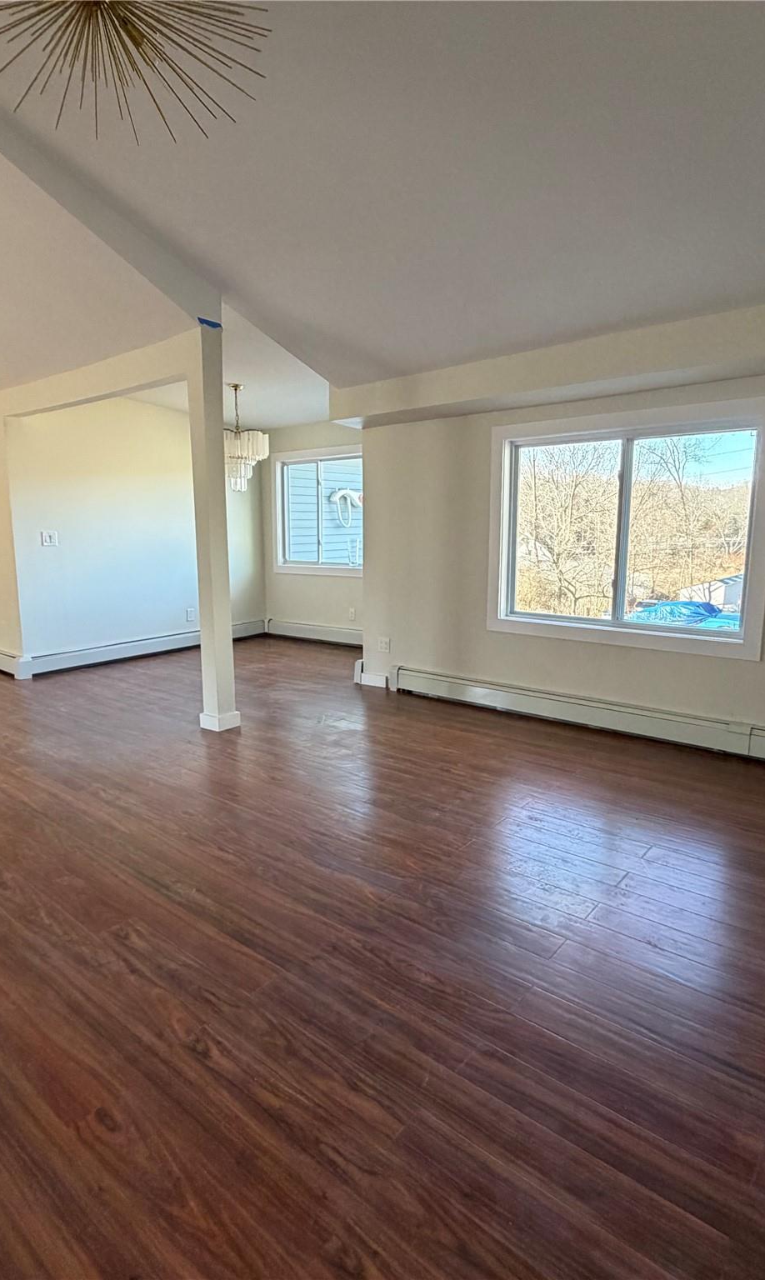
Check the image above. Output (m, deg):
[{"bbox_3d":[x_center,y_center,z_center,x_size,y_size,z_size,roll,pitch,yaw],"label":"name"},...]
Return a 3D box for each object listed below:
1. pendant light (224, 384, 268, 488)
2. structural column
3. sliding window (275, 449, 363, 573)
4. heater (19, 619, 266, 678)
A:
[{"bbox_3d":[-1.215,-1.696,5.817,0.510,0.880,0.510,8,12,39],"label":"pendant light"},{"bbox_3d":[-1.063,-0.648,4.338,0.172,2.464,0.172,8,12,39],"label":"structural column"},{"bbox_3d":[-0.635,-1.373,7.503,1.480,1.340,0.110,8,12,39],"label":"sliding window"},{"bbox_3d":[-2.240,0.052,7.078,0.075,0.190,2.890,7,12,37],"label":"heater"}]

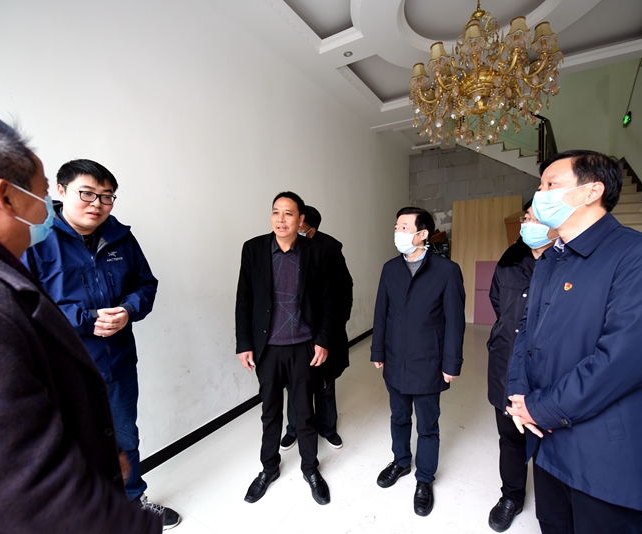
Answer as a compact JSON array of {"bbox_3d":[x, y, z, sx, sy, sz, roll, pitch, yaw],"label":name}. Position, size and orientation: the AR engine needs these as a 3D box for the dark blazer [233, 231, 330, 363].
[{"bbox_3d":[-0.210,0.169,1.870,0.570,0.760,0.300,-1,4,0],"label":"dark blazer"}]

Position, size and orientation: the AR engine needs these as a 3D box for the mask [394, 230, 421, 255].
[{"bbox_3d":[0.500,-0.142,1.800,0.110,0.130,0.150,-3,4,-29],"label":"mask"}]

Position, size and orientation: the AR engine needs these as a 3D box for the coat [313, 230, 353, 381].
[{"bbox_3d":[-0.060,0.268,2.280,0.570,1.055,0.340,-1,4,2],"label":"coat"}]

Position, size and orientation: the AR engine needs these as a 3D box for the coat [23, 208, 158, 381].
[{"bbox_3d":[-1.010,0.104,1.390,0.420,0.730,0.580,2,5,38],"label":"coat"}]

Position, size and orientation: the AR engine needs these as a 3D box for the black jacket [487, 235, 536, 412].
[{"bbox_3d":[1.130,0.278,1.600,0.370,0.880,0.580,-3,4,-26],"label":"black jacket"}]

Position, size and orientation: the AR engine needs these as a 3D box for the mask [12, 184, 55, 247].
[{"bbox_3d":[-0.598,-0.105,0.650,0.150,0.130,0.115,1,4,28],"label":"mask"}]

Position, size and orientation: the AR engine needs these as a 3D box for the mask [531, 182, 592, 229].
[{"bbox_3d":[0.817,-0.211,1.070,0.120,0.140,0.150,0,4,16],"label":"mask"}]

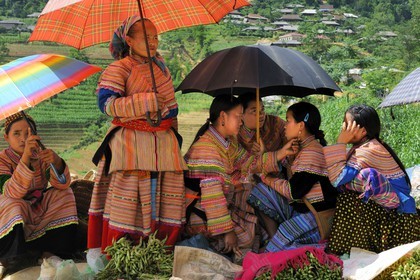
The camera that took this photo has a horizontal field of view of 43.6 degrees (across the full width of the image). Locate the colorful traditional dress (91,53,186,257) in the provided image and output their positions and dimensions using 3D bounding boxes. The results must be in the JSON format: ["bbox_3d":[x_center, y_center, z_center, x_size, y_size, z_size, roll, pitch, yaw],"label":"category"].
[{"bbox_3d":[-0.452,0.078,3.270,0.580,1.220,0.480,-1,3,-33],"label":"colorful traditional dress"}]

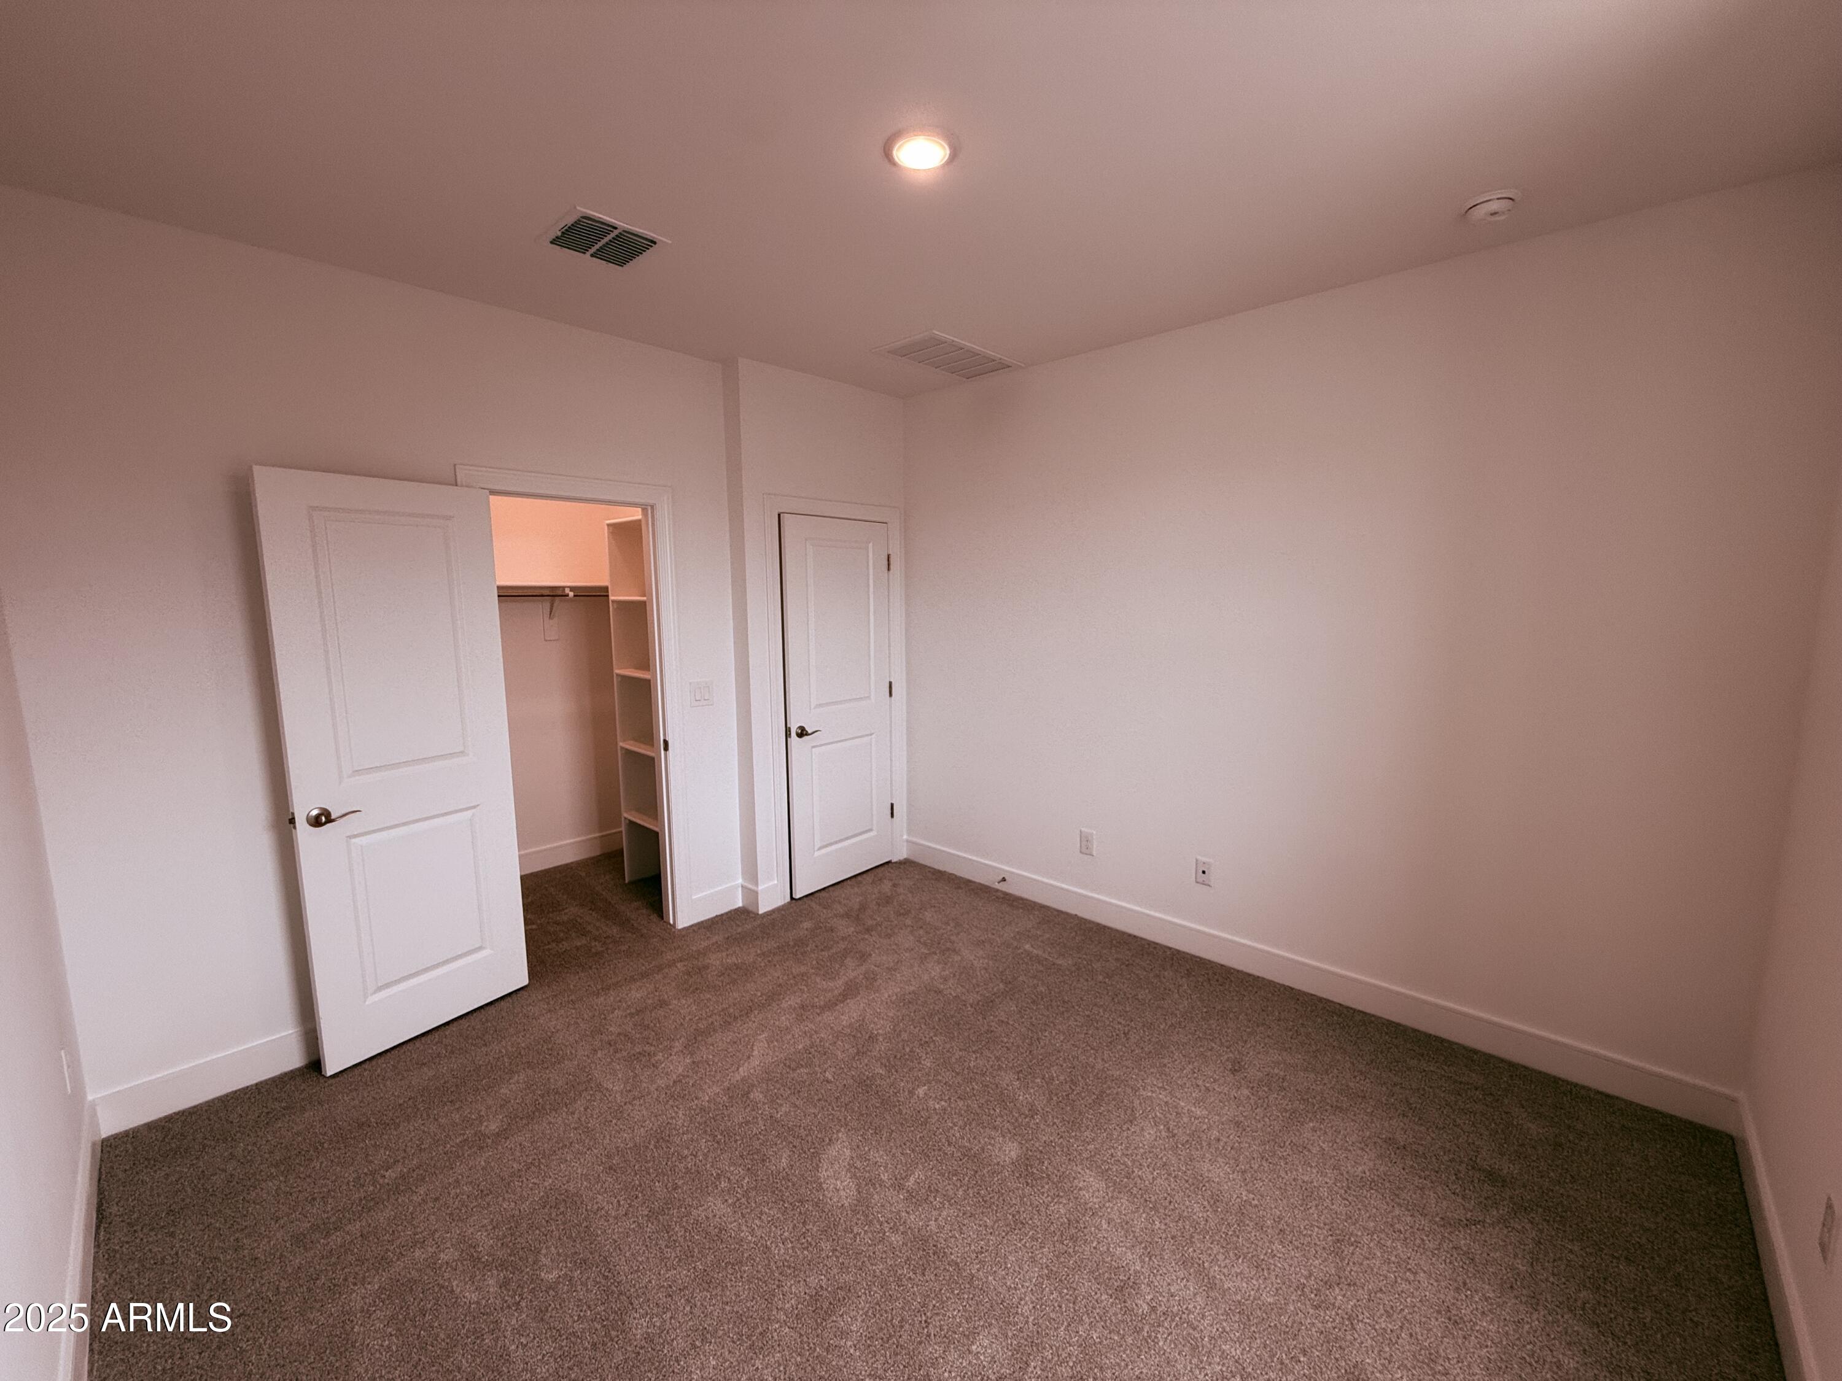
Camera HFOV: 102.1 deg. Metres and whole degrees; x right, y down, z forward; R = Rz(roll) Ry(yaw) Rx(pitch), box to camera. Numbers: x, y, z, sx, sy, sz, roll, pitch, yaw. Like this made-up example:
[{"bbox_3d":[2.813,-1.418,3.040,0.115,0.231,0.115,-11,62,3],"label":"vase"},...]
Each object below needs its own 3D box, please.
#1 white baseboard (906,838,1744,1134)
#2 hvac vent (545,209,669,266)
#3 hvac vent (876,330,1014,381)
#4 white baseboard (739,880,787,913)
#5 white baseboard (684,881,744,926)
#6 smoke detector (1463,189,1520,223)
[{"bbox_3d":[1.186,1.129,3.434,3.502,0.130,0.018,7,10,43],"label":"white baseboard"},{"bbox_3d":[-0.996,-1.403,2.348,0.295,0.020,0.293,7,10,43],"label":"hvac vent"},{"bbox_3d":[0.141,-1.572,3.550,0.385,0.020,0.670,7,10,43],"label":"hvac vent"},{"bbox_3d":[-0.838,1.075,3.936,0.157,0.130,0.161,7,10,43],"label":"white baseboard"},{"bbox_3d":[-1.042,1.092,3.822,0.018,0.130,0.320,7,10,43],"label":"white baseboard"},{"bbox_3d":[1.646,-1.385,2.152,0.136,0.038,0.136,7,10,43],"label":"smoke detector"}]

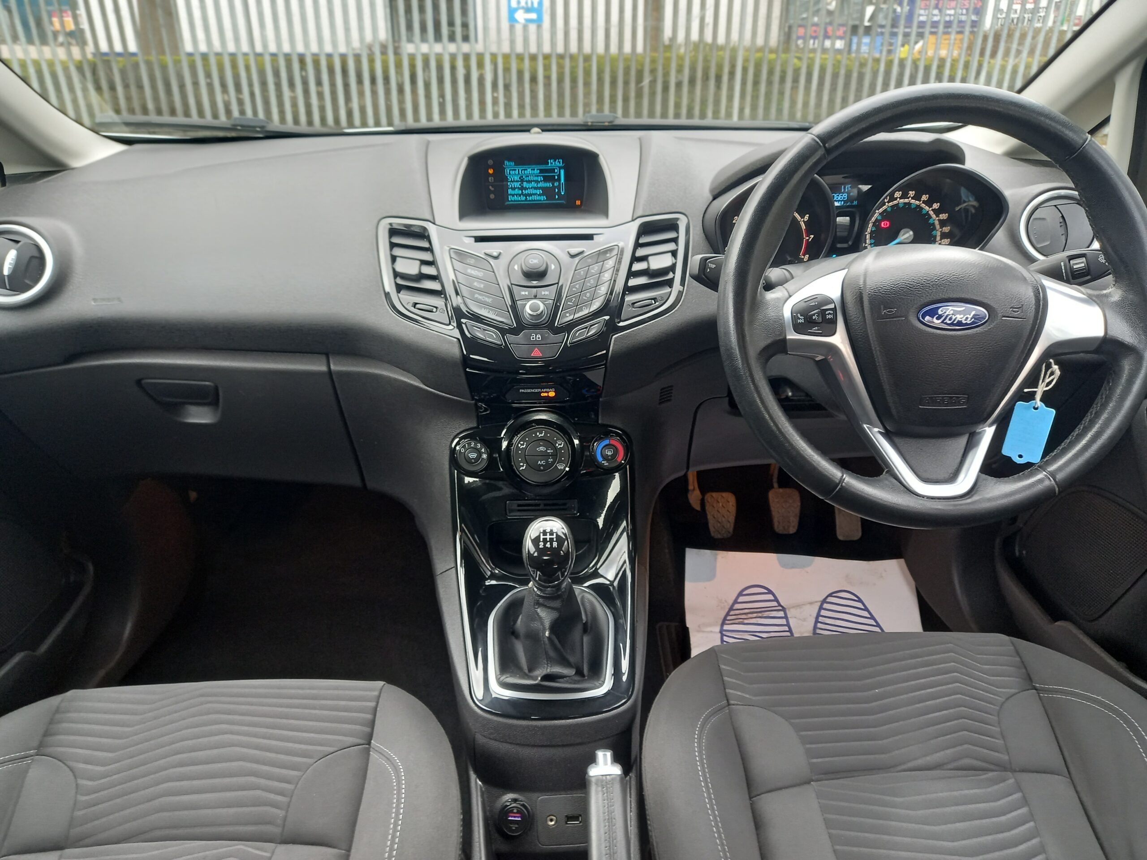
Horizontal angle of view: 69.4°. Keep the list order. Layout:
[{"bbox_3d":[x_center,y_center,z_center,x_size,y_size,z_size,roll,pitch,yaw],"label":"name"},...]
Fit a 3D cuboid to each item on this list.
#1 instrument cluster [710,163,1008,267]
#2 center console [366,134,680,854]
[{"bbox_3d":[0.307,-0.234,0.916,0.320,0.125,0.085,-1,15,-2],"label":"instrument cluster"},{"bbox_3d":[-0.031,0.013,0.811,0.336,0.500,0.600,-1,27,-3],"label":"center console"}]

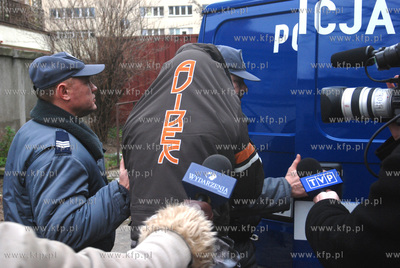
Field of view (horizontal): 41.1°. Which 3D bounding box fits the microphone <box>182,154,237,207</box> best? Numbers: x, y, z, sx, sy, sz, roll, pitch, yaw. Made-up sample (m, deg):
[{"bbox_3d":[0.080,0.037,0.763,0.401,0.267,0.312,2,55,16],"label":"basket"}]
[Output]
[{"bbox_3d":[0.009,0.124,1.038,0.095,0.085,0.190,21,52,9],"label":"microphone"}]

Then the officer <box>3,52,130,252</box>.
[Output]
[{"bbox_3d":[-0.510,0.585,2.110,0.470,1.800,0.580,-2,4,-22],"label":"officer"}]

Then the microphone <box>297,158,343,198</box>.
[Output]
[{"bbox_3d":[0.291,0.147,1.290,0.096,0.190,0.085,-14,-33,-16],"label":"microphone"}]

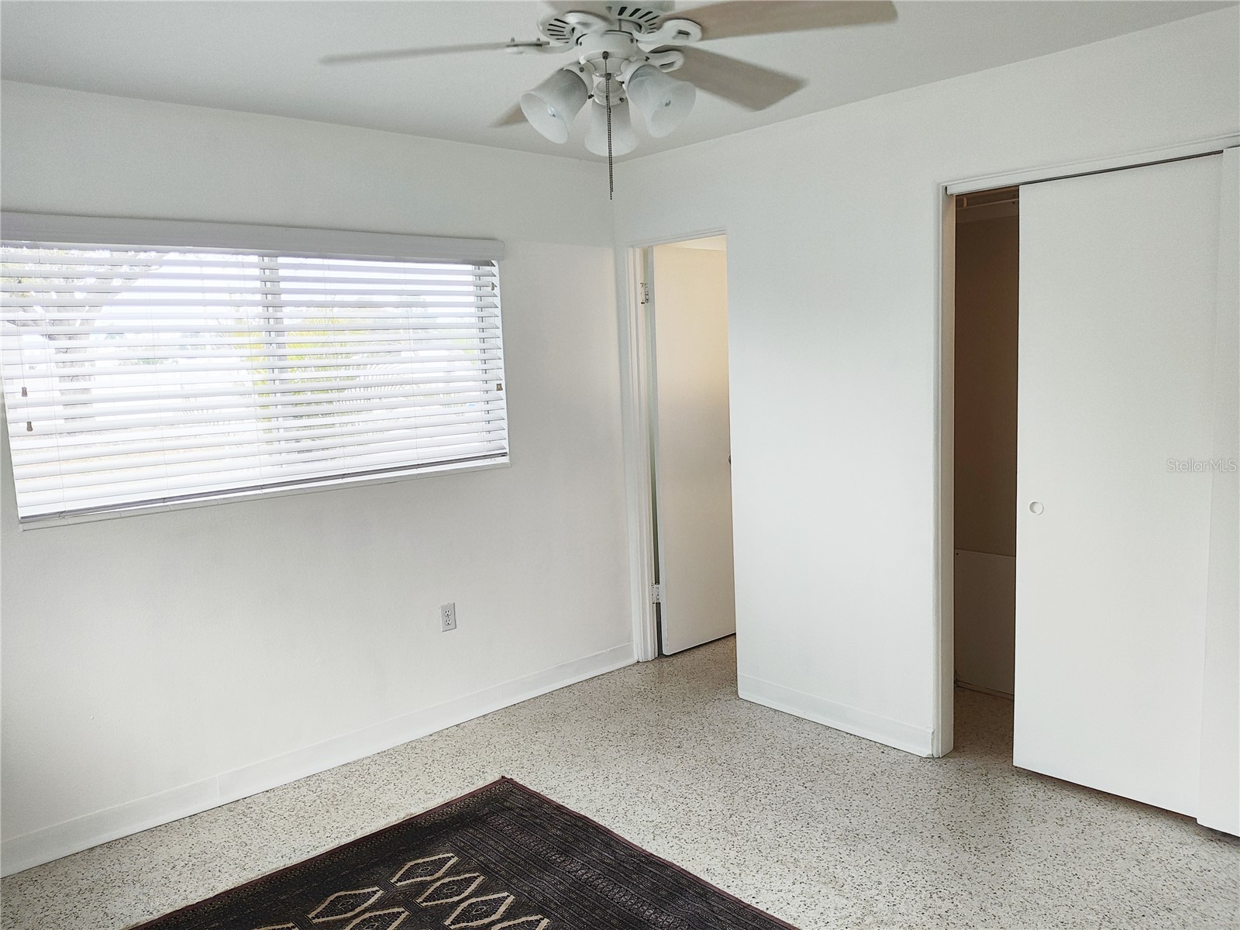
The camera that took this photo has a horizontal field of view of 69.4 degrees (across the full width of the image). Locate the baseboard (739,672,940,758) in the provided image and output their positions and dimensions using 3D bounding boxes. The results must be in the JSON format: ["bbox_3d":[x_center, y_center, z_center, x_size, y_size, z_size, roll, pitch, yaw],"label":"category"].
[{"bbox_3d":[0.857,1.013,3.687,0.020,0.115,0.932,-9,10,-43],"label":"baseboard"}]

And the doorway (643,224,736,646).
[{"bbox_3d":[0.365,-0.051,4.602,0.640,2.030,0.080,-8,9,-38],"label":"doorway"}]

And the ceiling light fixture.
[{"bbox_3d":[-0.002,-0.820,1.774,1.070,0.570,1.040,5,10,44],"label":"ceiling light fixture"}]

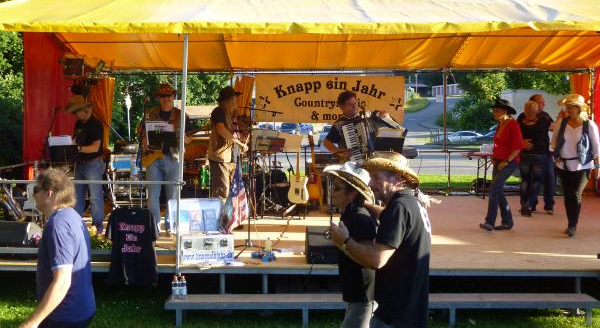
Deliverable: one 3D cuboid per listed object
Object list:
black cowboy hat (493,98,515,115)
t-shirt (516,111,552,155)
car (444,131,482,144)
[{"bbox_3d":[2.686,-0.748,7.050,0.340,0.150,0.290,14,-1,-21],"label":"black cowboy hat"},{"bbox_3d":[3.534,-0.459,8.080,0.520,0.670,0.280,0,4,-6],"label":"t-shirt"},{"bbox_3d":[16.382,-2.613,54.000,4.500,1.420,1.780,-1,4,-12],"label":"car"}]

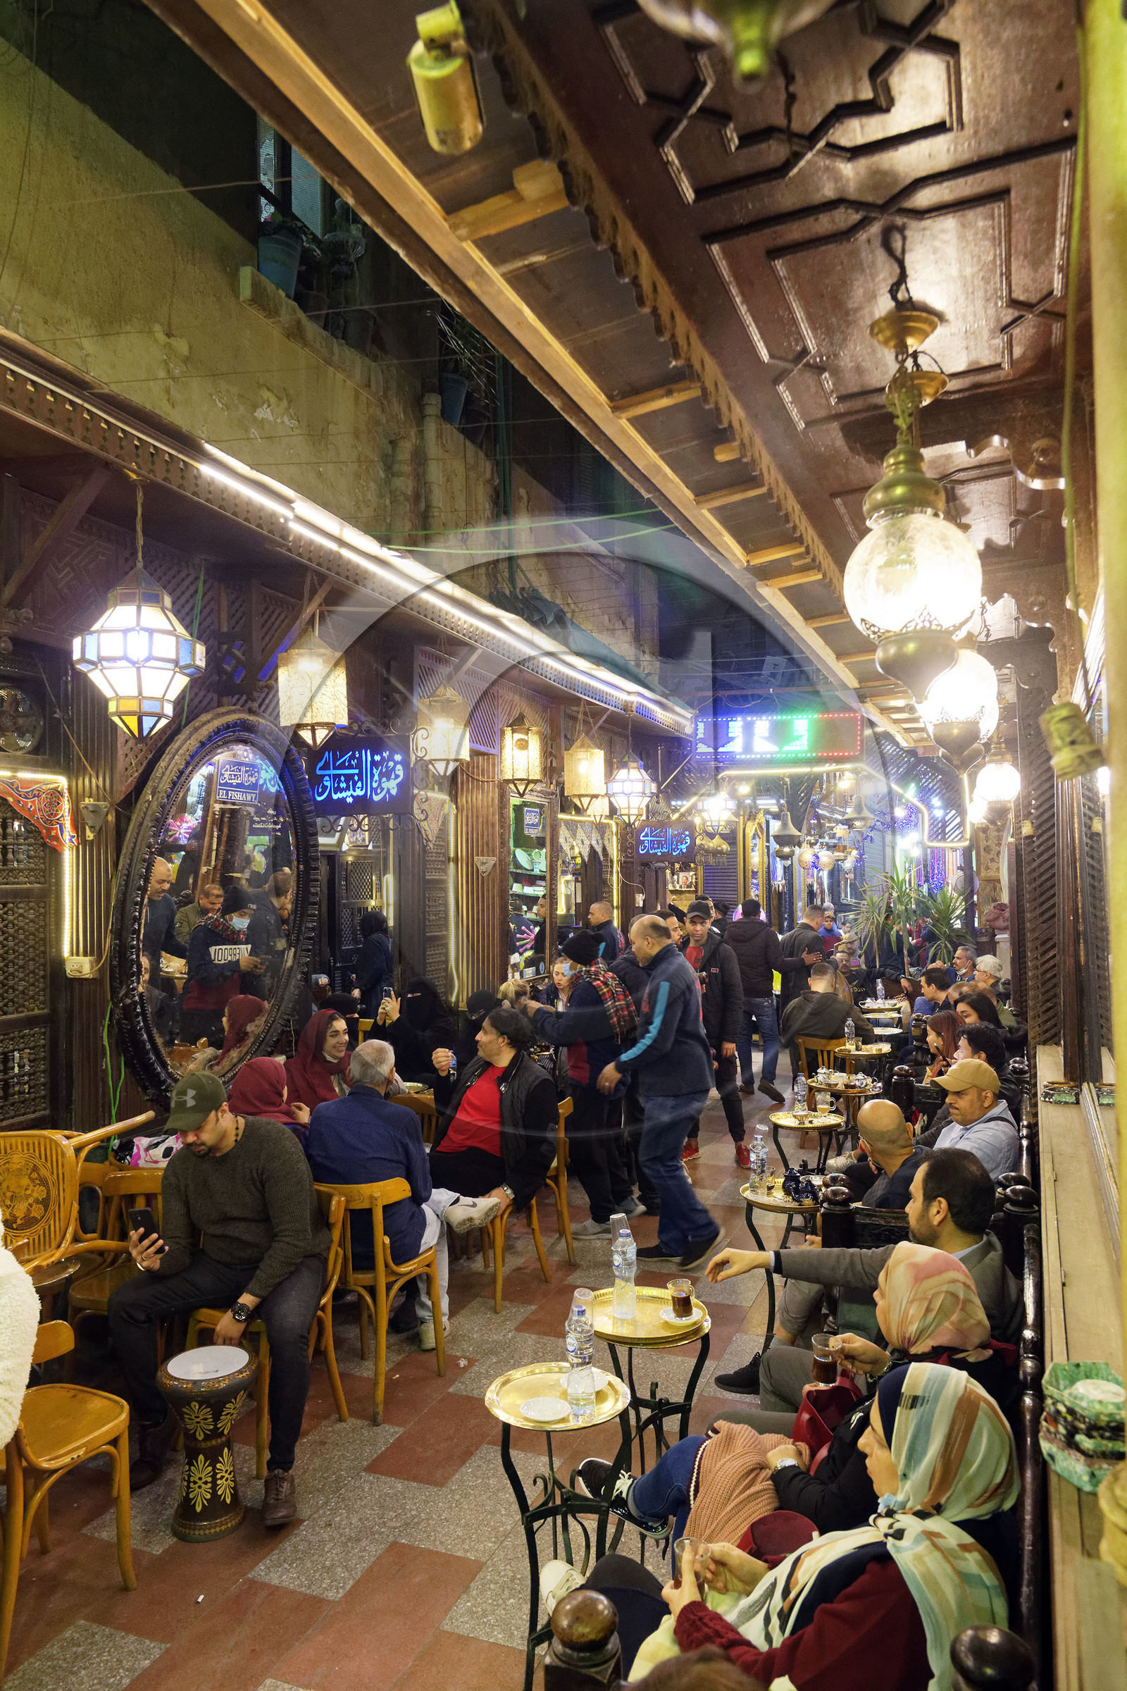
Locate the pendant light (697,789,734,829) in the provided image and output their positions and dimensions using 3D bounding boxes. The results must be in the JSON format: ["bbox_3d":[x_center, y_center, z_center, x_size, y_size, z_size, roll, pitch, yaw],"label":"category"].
[{"bbox_3d":[1.510,-0.385,11.150,0.390,0.450,0.390,-1,-2,22],"label":"pendant light"}]

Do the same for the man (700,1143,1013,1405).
[{"bbox_3d":[0.769,1.358,2.843,0.810,1.200,0.580,-2,-3,23],"label":"man"}]

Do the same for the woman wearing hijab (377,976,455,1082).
[{"bbox_3d":[-0.940,1.454,7.050,0.780,1.250,0.520,0,0,-37],"label":"woman wearing hijab"}]

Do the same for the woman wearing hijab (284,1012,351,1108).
[{"bbox_3d":[-1.079,1.469,5.651,0.720,1.260,0.500,-1,-2,29],"label":"woman wearing hijab"}]

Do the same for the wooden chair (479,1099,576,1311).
[{"bbox_3d":[-0.207,1.668,5.402,0.430,0.840,0.480,-2,-2,35],"label":"wooden chair"}]

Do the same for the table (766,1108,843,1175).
[{"bbox_3d":[1.240,1.741,5.704,0.380,0.700,0.380,-2,-3,23],"label":"table"}]

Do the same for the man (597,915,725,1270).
[{"bbox_3d":[0.500,1.229,5.745,0.660,1.720,0.500,-1,-2,-5],"label":"man"}]

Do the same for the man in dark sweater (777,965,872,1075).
[{"bbox_3d":[1.760,1.418,7.600,0.610,1.290,0.780,0,0,13],"label":"man in dark sweater"}]

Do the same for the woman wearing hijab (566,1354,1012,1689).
[{"bbox_3d":[0.344,1.412,2.015,0.900,1.140,0.550,-2,-2,33],"label":"woman wearing hijab"}]

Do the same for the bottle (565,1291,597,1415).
[{"bbox_3d":[0.039,1.128,2.527,0.065,0.265,0.065,-1,-3,0],"label":"bottle"}]

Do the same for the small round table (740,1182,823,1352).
[{"bbox_3d":[0.888,1.684,4.300,0.410,0.710,0.410,-1,-2,0],"label":"small round table"}]

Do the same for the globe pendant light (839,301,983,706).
[{"bbox_3d":[0.709,-0.694,2.300,0.285,0.780,0.285,-1,-2,21],"label":"globe pendant light"}]

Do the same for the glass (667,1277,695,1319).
[{"bbox_3d":[0.317,1.216,3.035,0.075,0.088,0.062,-1,-3,0],"label":"glass"}]

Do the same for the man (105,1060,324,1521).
[{"bbox_3d":[-1.070,1.410,3.710,0.640,1.300,0.720,-1,0,27],"label":"man"}]

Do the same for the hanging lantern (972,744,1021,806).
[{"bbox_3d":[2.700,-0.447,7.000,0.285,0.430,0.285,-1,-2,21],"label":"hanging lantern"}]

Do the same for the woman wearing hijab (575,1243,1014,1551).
[{"bbox_3d":[0.490,1.432,2.480,0.900,1.220,0.540,-1,0,22],"label":"woman wearing hijab"}]

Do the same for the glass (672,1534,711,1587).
[{"bbox_3d":[0.238,1.337,2.080,0.070,0.105,0.075,-1,-2,21],"label":"glass"}]

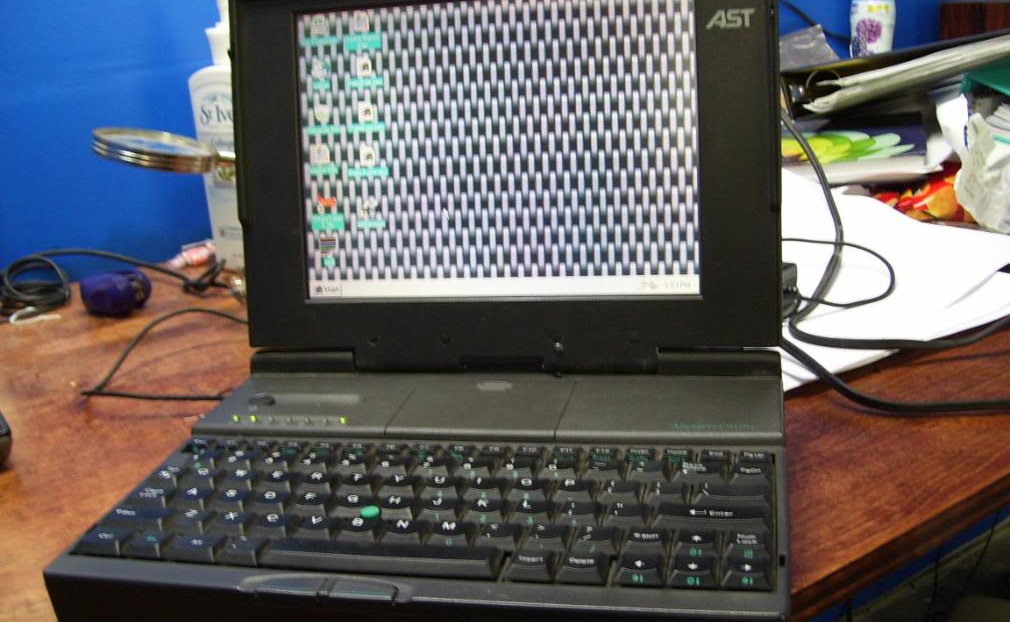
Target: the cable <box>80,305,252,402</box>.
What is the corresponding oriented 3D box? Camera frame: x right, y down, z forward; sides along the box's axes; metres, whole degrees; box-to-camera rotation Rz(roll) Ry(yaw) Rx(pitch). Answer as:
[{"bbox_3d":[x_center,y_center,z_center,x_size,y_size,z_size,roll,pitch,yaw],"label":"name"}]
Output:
[{"bbox_3d":[-0.215,0.023,0.718,0.118,0.025,0.132,-1,20,14],"label":"cable"}]

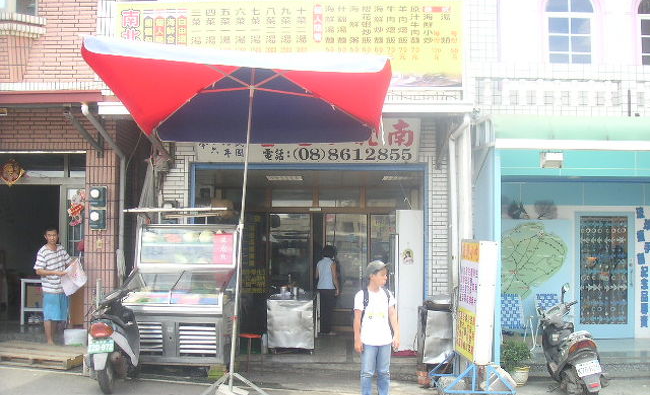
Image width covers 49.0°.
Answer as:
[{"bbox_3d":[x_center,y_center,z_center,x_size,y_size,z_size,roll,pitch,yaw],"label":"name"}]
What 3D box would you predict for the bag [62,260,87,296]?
[{"bbox_3d":[-3.473,1.105,9.850,0.360,0.500,0.150,1,-2,-18],"label":"bag"}]

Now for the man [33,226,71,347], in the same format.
[{"bbox_3d":[-3.839,1.247,10.050,0.520,1.630,0.380,1,-2,-27],"label":"man"}]

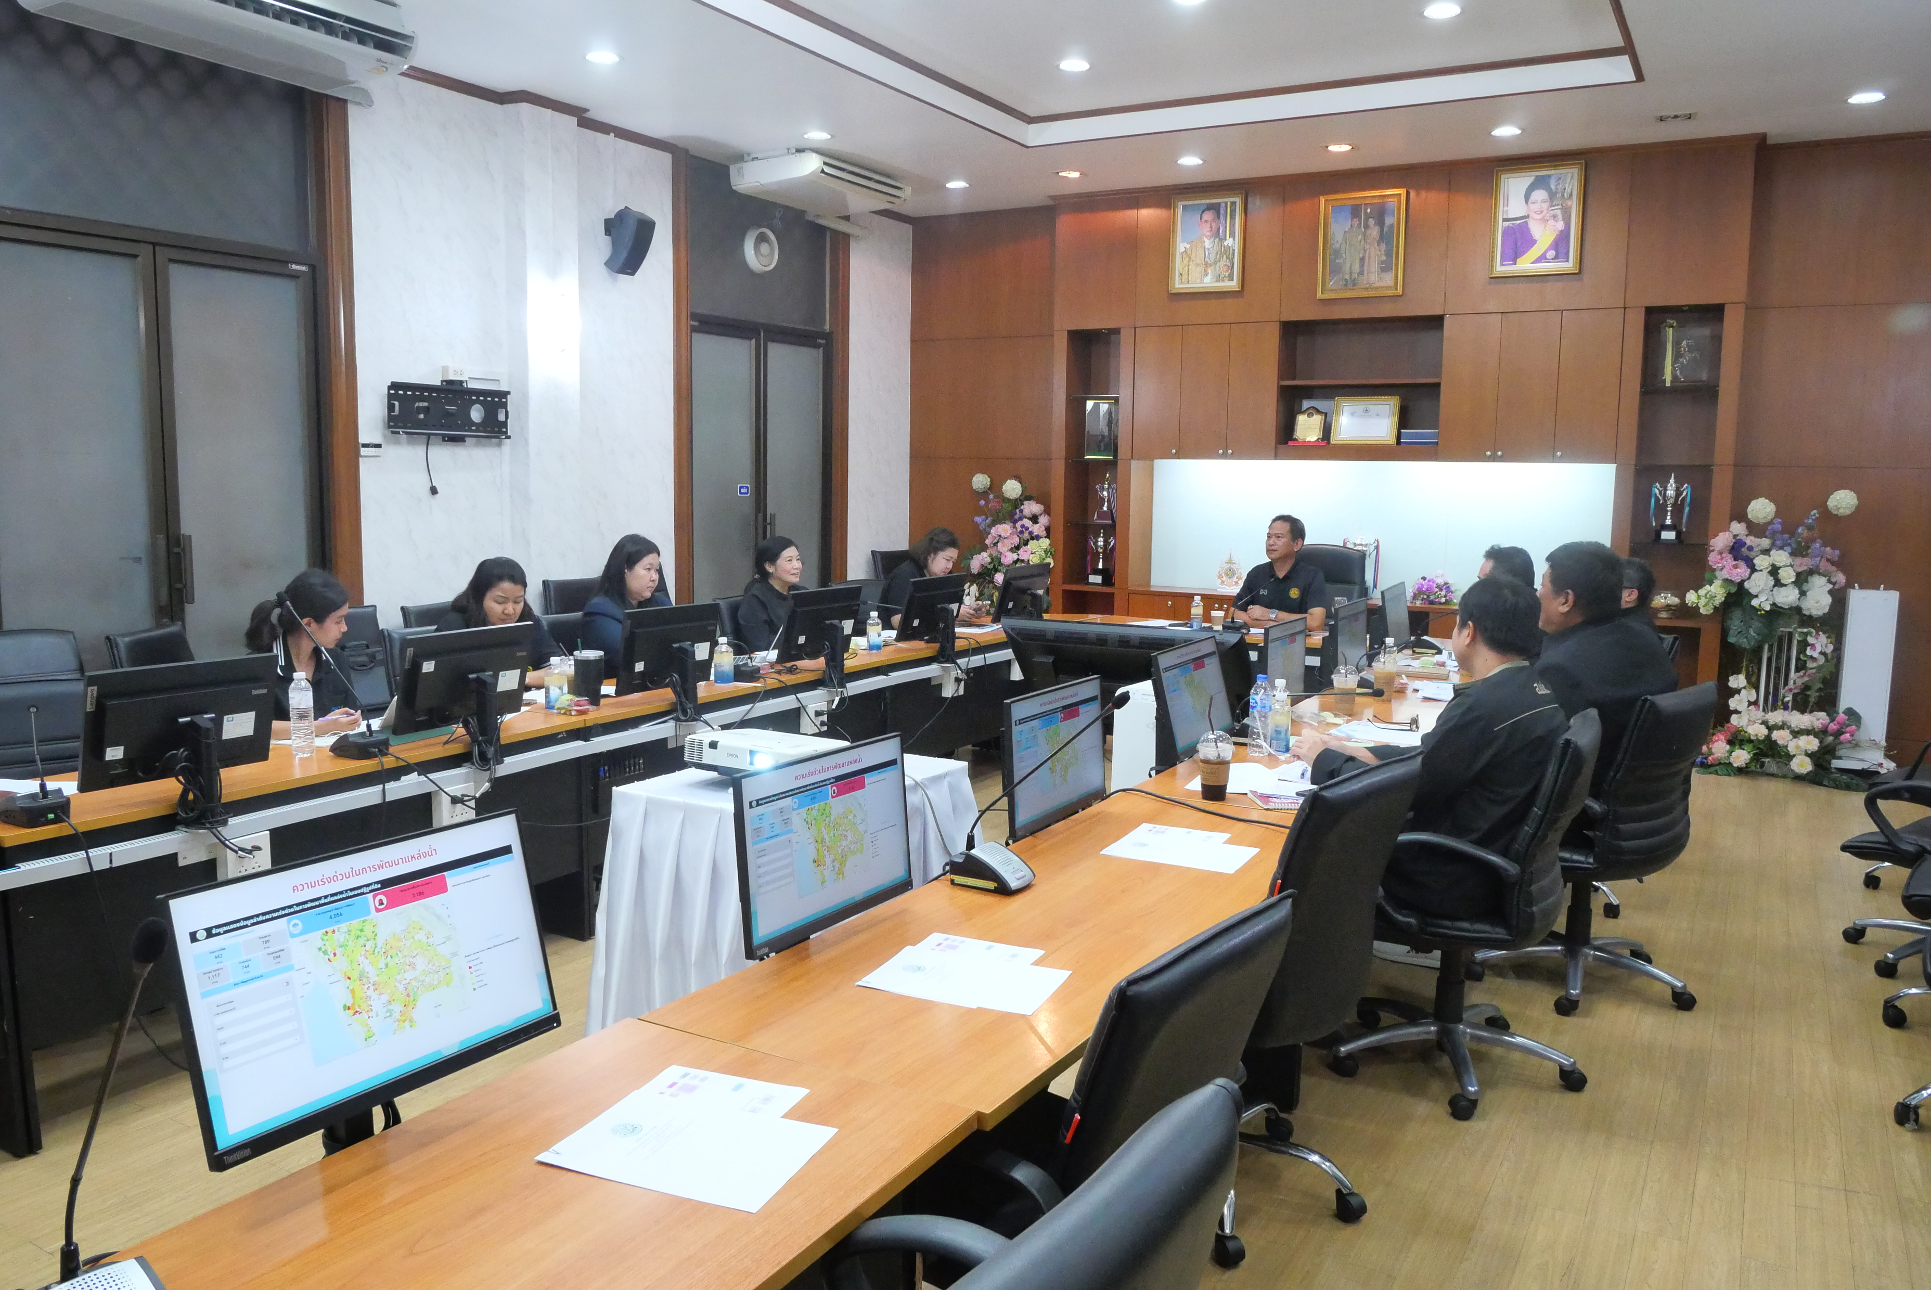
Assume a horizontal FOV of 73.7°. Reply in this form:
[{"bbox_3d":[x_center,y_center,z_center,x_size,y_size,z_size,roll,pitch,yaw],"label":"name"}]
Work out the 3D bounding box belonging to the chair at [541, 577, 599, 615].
[{"bbox_3d":[-1.836,0.152,6.807,0.658,0.987,0.598,6,9,32],"label":"chair"}]

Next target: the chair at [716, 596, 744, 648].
[{"bbox_3d":[-0.890,0.237,6.489,0.640,0.970,0.600,5,8,29],"label":"chair"}]

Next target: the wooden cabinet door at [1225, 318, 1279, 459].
[{"bbox_3d":[2.002,-1.760,8.941,0.343,0.914,0.040,4,7,26],"label":"wooden cabinet door"}]

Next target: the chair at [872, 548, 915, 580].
[{"bbox_3d":[-0.220,0.031,8.016,0.650,1.140,0.630,5,8,32],"label":"chair"}]

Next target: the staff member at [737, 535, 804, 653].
[{"bbox_3d":[-0.781,0.154,6.220,0.680,1.280,0.470,4,7,22],"label":"staff member"}]

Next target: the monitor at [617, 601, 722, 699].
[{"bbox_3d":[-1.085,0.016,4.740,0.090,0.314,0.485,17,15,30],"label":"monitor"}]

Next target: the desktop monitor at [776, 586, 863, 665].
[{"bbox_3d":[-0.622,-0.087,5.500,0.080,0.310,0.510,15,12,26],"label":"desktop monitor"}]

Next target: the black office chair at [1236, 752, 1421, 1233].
[{"bbox_3d":[0.570,0.712,2.850,0.660,0.970,0.600,8,10,43],"label":"black office chair"}]

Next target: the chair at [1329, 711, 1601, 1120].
[{"bbox_3d":[1.370,0.679,3.482,0.630,0.970,0.640,5,8,32],"label":"chair"}]

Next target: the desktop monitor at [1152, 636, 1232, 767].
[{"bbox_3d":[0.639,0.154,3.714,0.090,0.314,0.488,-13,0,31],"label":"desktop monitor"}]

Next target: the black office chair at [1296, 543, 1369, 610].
[{"bbox_3d":[2.271,0.044,7.918,0.660,1.210,0.700,5,8,30],"label":"black office chair"}]

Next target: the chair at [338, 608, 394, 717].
[{"bbox_3d":[-2.588,0.355,5.601,0.640,0.990,0.600,5,8,28],"label":"chair"}]

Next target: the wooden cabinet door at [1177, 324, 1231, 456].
[{"bbox_3d":[1.694,-1.789,9.118,0.364,0.937,0.030,6,9,32],"label":"wooden cabinet door"}]

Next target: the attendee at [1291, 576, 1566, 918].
[{"bbox_3d":[1.209,0.476,3.453,0.740,1.300,0.530,6,9,36],"label":"attendee"}]

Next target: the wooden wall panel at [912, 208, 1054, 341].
[{"bbox_3d":[0.137,-2.881,10.069,1.228,0.966,0.040,4,7,26],"label":"wooden wall panel"}]

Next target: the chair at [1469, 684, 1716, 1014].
[{"bbox_3d":[1.977,0.598,4.069,0.618,0.997,0.658,-5,10,-36],"label":"chair"}]

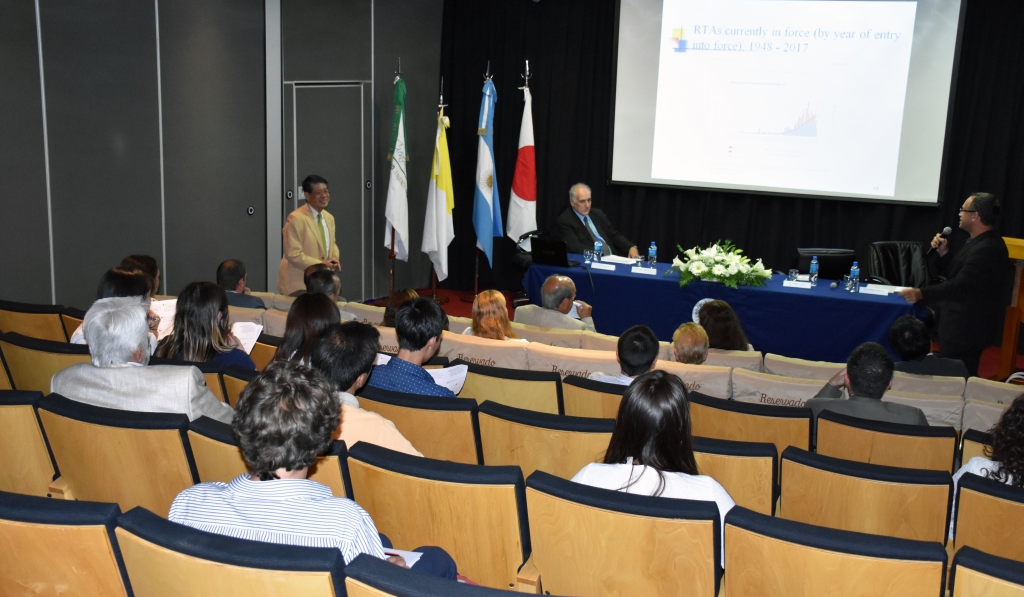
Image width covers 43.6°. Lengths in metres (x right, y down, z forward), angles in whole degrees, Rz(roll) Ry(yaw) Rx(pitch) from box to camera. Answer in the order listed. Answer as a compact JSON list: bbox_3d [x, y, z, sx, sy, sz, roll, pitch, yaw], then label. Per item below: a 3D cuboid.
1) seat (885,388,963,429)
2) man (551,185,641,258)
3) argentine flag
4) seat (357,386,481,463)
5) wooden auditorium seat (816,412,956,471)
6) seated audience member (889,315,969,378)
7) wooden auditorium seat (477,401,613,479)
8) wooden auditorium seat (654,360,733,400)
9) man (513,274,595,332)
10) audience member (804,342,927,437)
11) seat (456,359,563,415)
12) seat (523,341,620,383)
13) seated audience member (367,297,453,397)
[{"bbox_3d":[1.856,0.838,6.189,0.540,0.930,0.600,7,14,20],"label":"seat"},{"bbox_3d":[0.644,-0.277,10.640,0.660,1.297,0.800,0,14,-7],"label":"man"},{"bbox_3d":[-0.226,-1.143,11.795,0.230,1.746,0.190,6,13,22],"label":"argentine flag"},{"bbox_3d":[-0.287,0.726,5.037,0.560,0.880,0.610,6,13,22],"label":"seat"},{"bbox_3d":[1.554,0.854,5.311,0.540,0.900,0.630,7,15,22],"label":"wooden auditorium seat"},{"bbox_3d":[2.259,0.645,7.259,0.500,1.175,0.780,7,14,20],"label":"seated audience member"},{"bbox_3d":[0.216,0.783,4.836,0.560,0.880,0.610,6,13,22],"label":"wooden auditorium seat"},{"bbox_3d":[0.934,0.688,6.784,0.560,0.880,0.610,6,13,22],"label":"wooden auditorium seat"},{"bbox_3d":[0.274,0.403,7.993,0.540,1.188,0.780,12,17,38],"label":"man"},{"bbox_3d":[1.536,0.690,5.431,0.540,1.162,0.820,7,15,22],"label":"audience member"},{"bbox_3d":[0.055,0.689,5.902,0.540,0.900,0.600,7,15,22],"label":"seat"},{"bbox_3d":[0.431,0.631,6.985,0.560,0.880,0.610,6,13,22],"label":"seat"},{"bbox_3d":[-0.252,0.536,5.069,0.500,1.214,0.820,7,15,22],"label":"seated audience member"}]

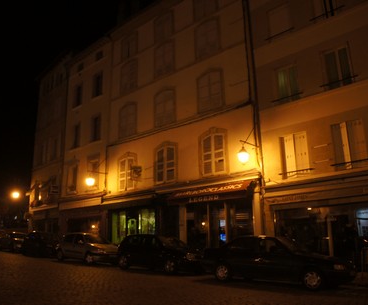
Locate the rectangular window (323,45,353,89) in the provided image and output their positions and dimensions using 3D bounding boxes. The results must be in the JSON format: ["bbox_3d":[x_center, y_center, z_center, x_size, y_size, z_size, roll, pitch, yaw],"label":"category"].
[{"bbox_3d":[5.950,-3.249,13.373,0.980,1.600,0.150,-14,-20,39],"label":"rectangular window"}]

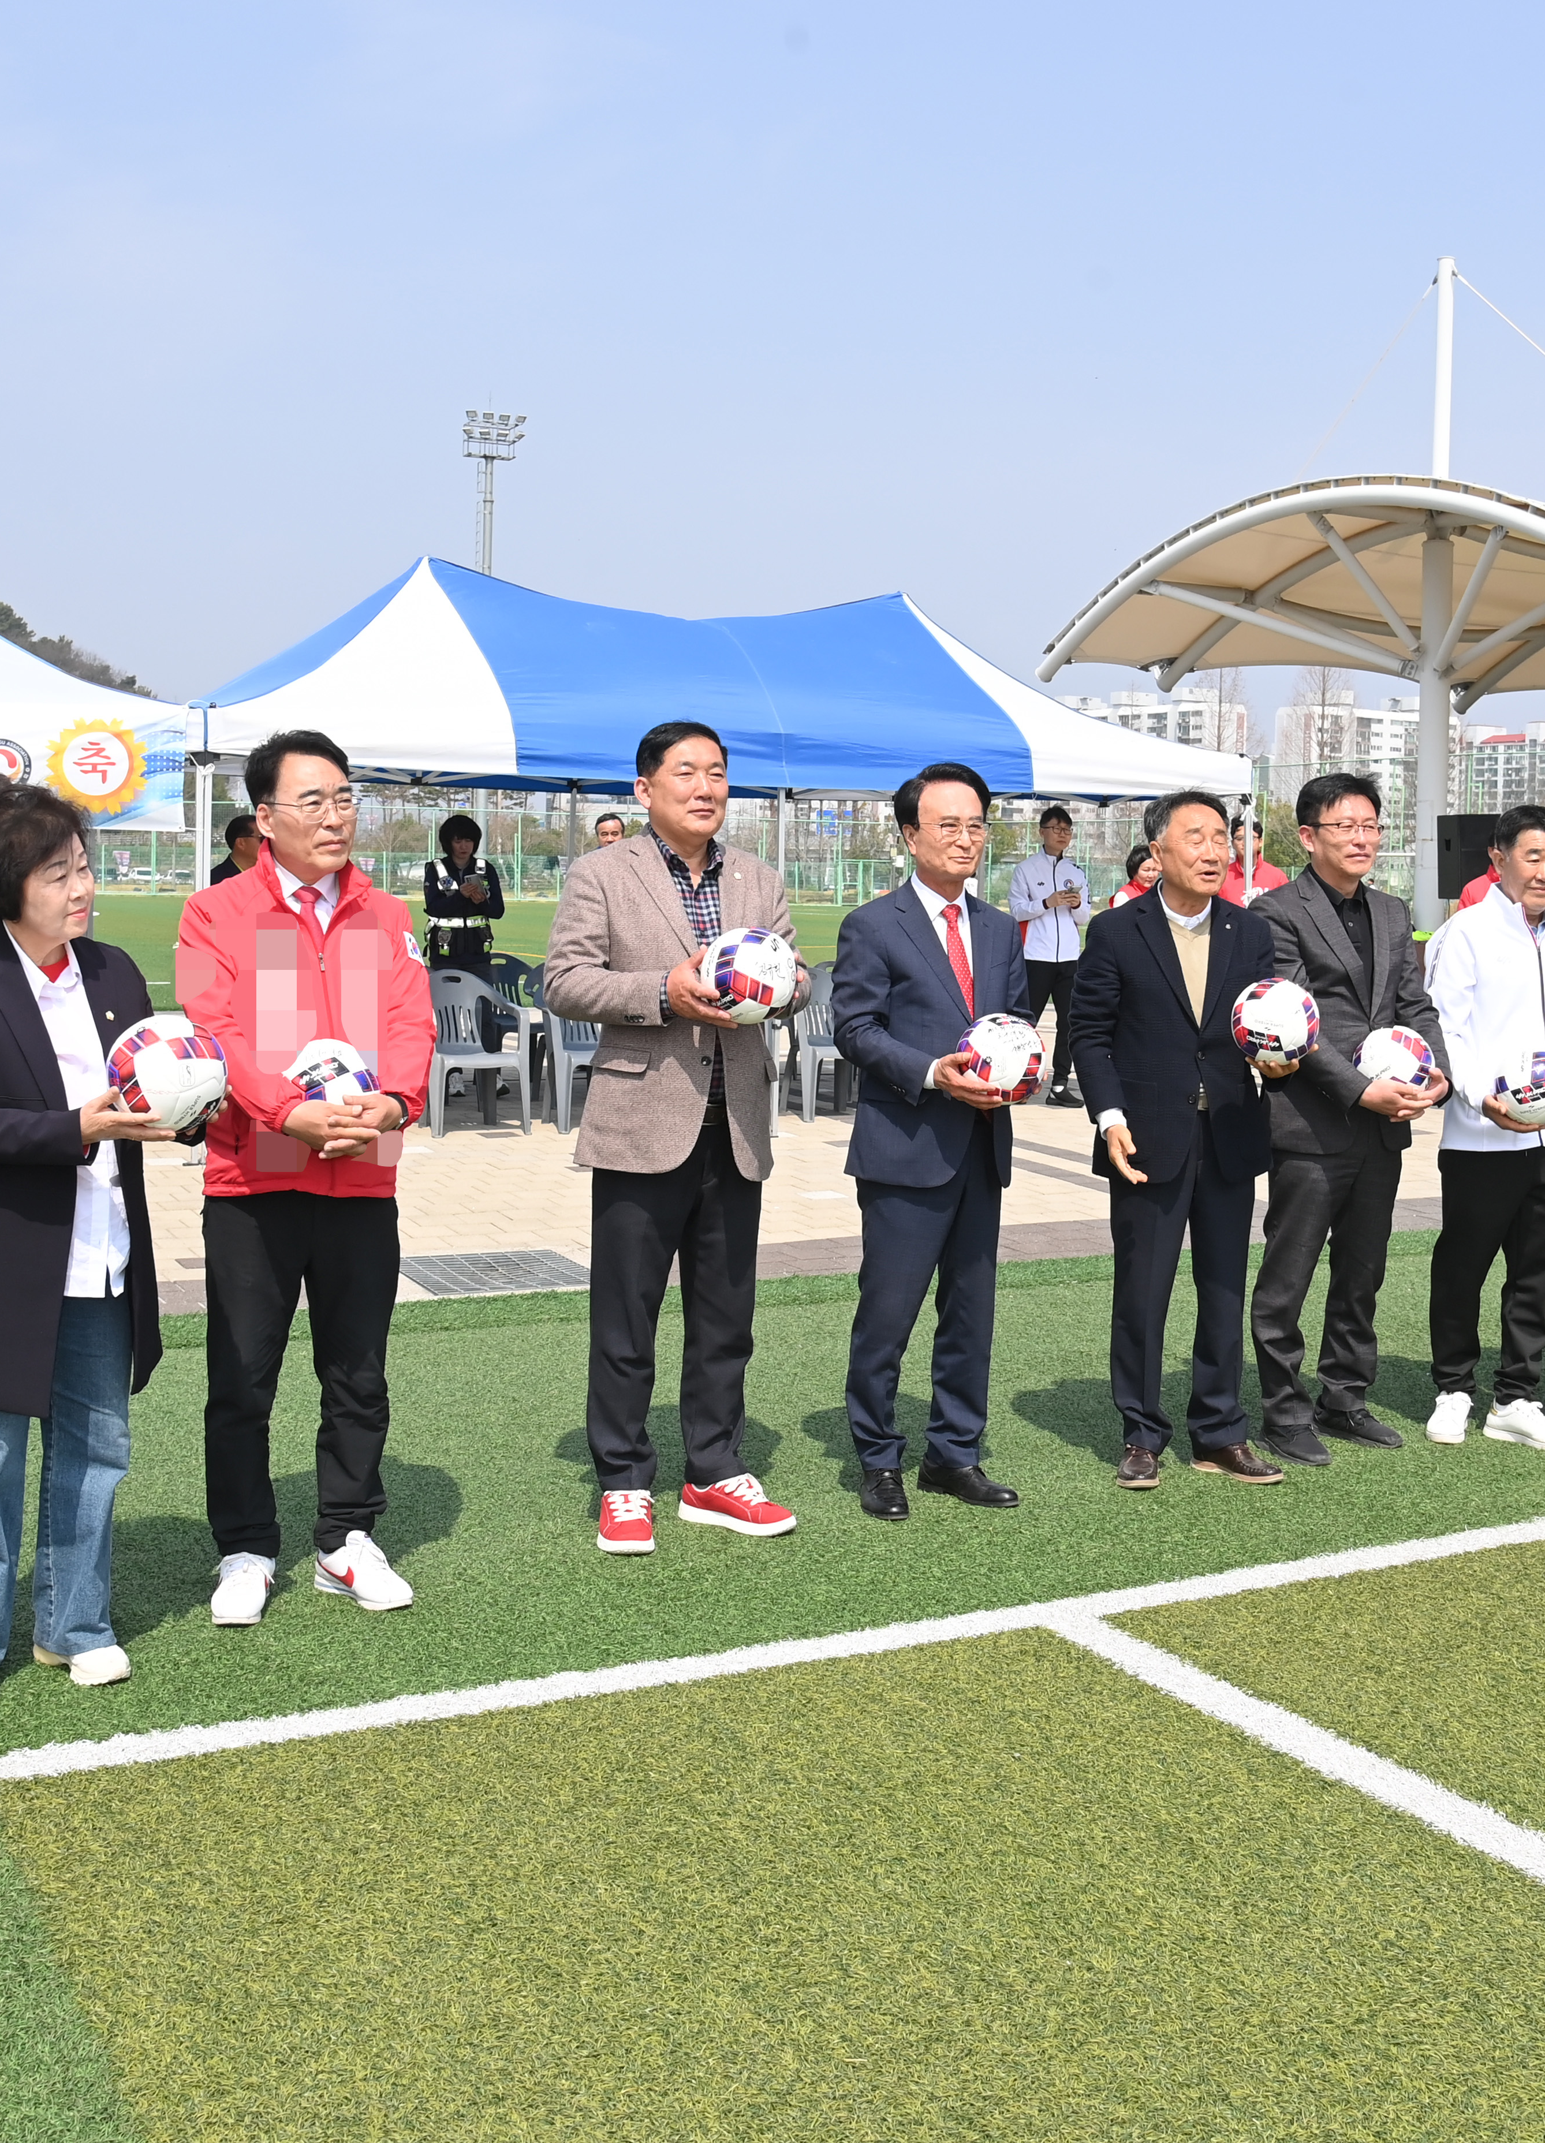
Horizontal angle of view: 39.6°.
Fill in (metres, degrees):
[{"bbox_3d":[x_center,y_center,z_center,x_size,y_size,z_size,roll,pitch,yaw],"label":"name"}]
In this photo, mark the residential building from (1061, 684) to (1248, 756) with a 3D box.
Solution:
[{"bbox_3d":[75.451,-59.216,455.000,50.000,42.000,12.000,5,6,39],"label":"residential building"}]

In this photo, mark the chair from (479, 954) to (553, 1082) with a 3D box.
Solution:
[{"bbox_3d":[-1.618,-0.287,12.900,0.570,0.820,0.570,-1,5,-17],"label":"chair"}]

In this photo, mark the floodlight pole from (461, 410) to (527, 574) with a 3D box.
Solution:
[{"bbox_3d":[-14.618,-21.457,112.046,3.200,25.500,1.400,-3,6,-38],"label":"floodlight pole"}]

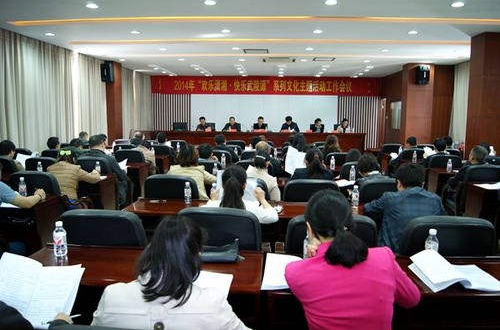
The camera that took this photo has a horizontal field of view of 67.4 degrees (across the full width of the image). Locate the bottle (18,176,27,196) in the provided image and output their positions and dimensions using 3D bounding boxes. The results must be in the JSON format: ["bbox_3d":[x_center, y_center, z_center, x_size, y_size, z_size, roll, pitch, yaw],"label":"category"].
[{"bbox_3d":[-2.167,0.211,3.570,0.066,0.190,0.066,1,7,4],"label":"bottle"}]

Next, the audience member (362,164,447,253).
[{"bbox_3d":[1.113,0.576,2.750,0.550,1.160,0.680,1,6,-1],"label":"audience member"}]

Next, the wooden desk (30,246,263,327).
[{"bbox_3d":[-0.560,0.866,1.915,1.240,0.750,0.480,1,7,4],"label":"wooden desk"}]

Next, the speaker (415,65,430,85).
[{"bbox_3d":[3.897,-2.024,8.470,0.290,0.470,0.280,1,11,4],"label":"speaker"}]

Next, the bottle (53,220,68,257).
[{"bbox_3d":[-0.987,0.388,1.950,0.066,0.190,0.066,1,7,4],"label":"bottle"}]

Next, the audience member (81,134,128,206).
[{"bbox_3d":[-2.437,0.169,6.316,0.580,1.300,0.780,2,7,16],"label":"audience member"}]

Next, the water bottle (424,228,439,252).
[{"bbox_3d":[0.918,0.414,1.894,0.062,0.178,0.062,1,7,4],"label":"water bottle"}]

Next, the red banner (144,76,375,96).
[{"bbox_3d":[0.476,-2.611,12.300,7.550,0.620,0.050,1,7,4],"label":"red banner"}]

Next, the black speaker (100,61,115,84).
[{"bbox_3d":[-3.417,-2.215,8.998,0.290,0.480,0.290,0,12,4],"label":"black speaker"}]

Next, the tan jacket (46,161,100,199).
[{"bbox_3d":[-1.803,0.169,3.862,0.480,0.430,0.380,3,8,16],"label":"tan jacket"}]

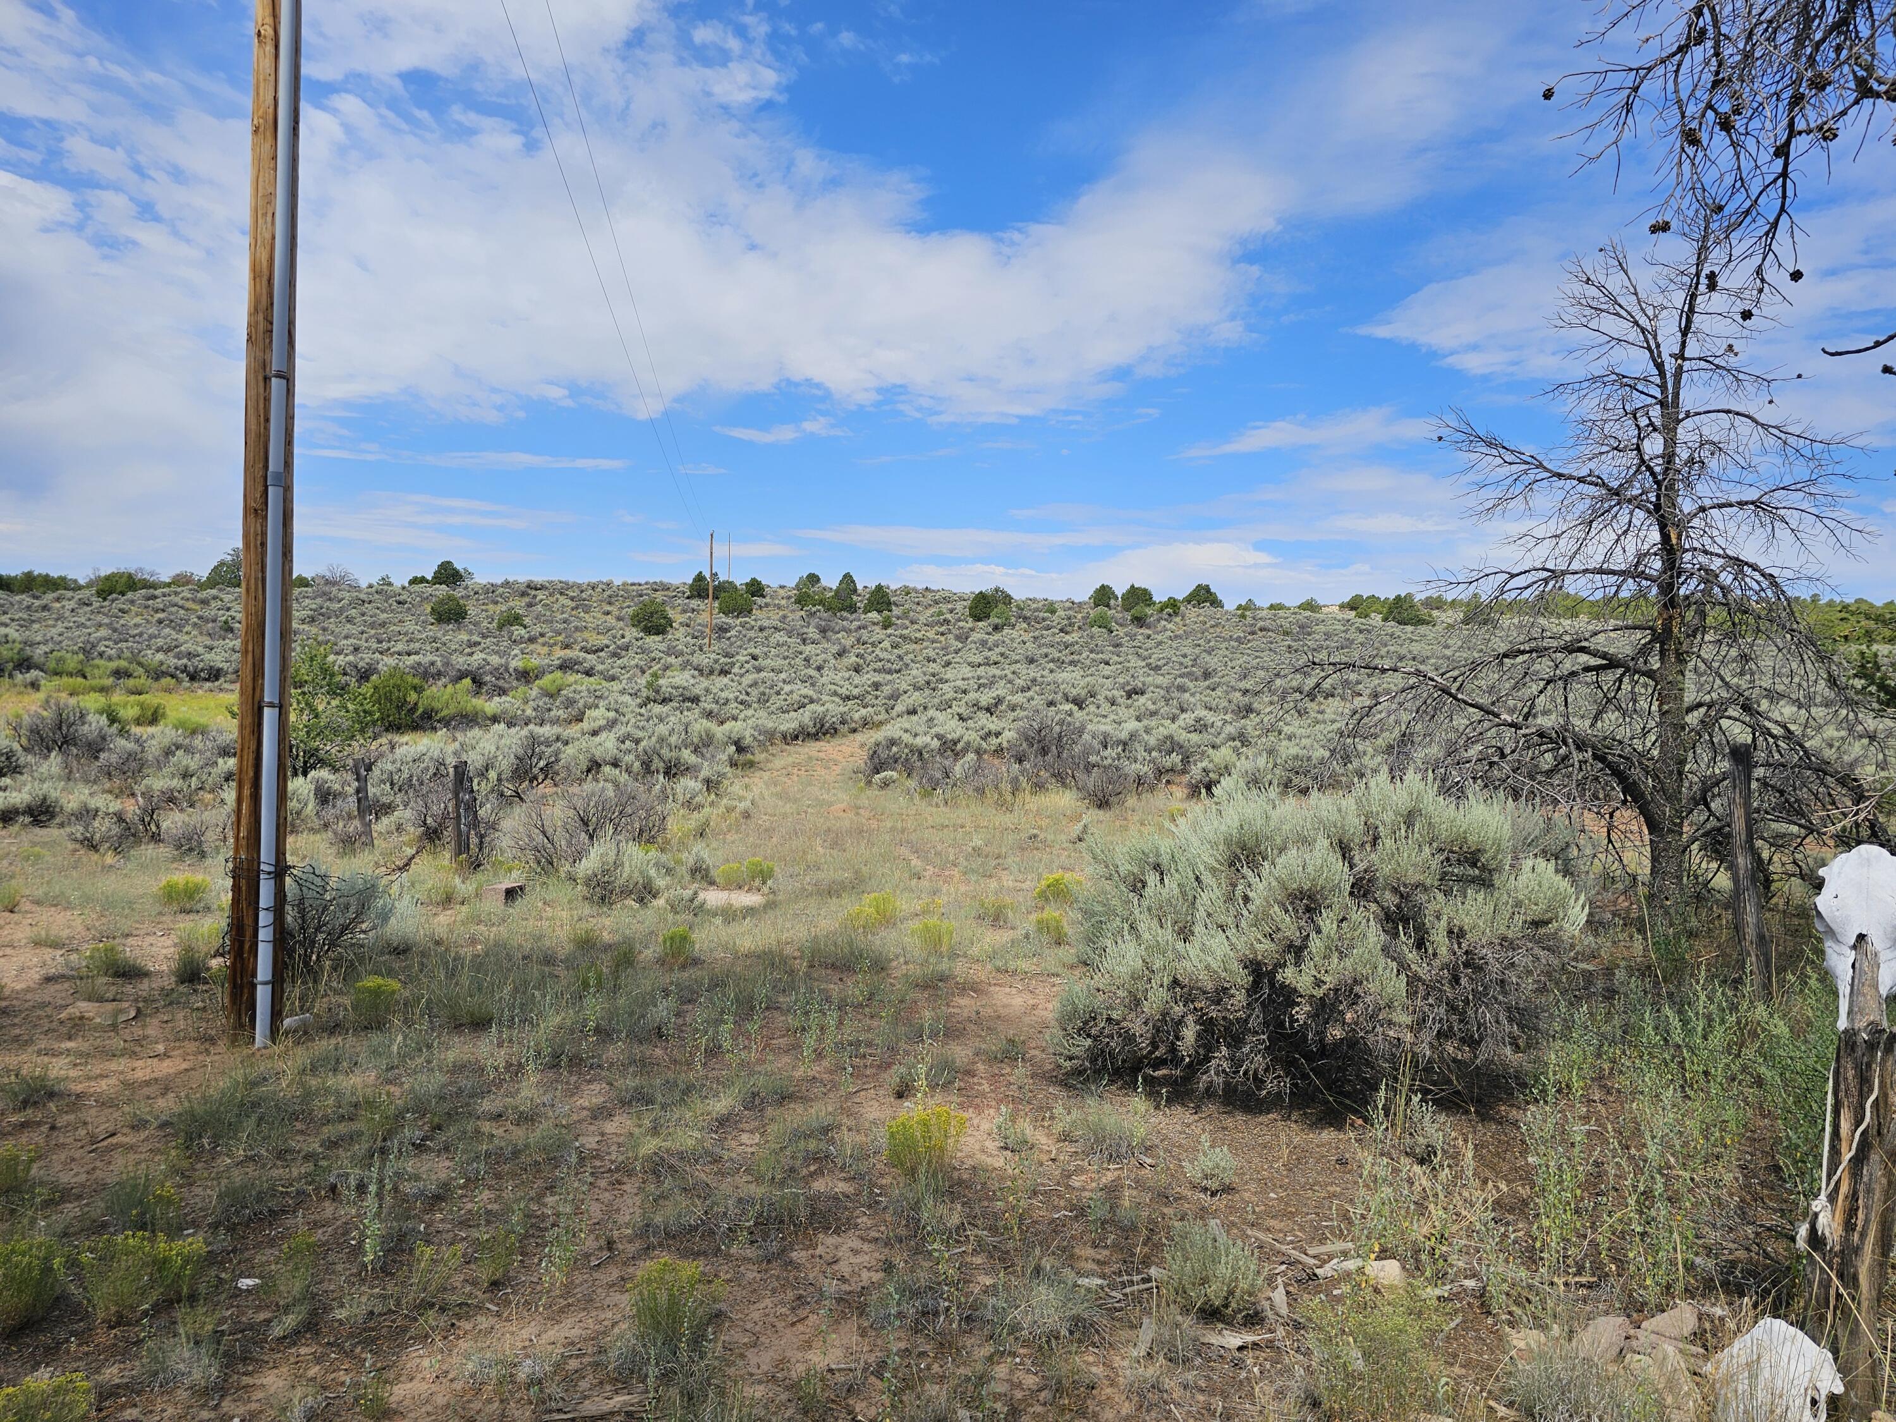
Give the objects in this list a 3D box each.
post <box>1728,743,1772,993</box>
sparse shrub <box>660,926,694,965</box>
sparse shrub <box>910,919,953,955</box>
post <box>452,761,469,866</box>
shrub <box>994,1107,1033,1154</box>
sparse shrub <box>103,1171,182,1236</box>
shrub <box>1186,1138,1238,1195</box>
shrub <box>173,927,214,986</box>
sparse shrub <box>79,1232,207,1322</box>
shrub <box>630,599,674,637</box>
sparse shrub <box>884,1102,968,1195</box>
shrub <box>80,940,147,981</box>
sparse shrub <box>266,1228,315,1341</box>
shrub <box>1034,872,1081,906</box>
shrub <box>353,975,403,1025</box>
[{"bbox_3d":[4.468,0.895,7.017,0.140,1.420,0.130,-5,1,0],"label":"post"},{"bbox_3d":[-1.675,1.450,7.783,0.210,0.230,0.200,1,1,0],"label":"sparse shrub"},{"bbox_3d":[-0.106,1.471,8.203,0.280,0.230,0.250,1,1,0],"label":"sparse shrub"},{"bbox_3d":[-4.801,1.013,12.392,0.140,1.080,0.140,1,1,0],"label":"post"},{"bbox_3d":[0.232,1.495,4.484,0.140,0.160,0.130,1,1,0],"label":"shrub"},{"bbox_3d":[-2.411,1.467,3.770,0.220,0.190,0.200,1,1,0],"label":"sparse shrub"},{"bbox_3d":[0.871,1.497,4.162,0.170,0.170,0.160,1,1,0],"label":"shrub"},{"bbox_3d":[-4.045,1.306,6.763,0.198,0.299,0.178,1,1,-31],"label":"shrub"},{"bbox_3d":[-2.080,1.442,3.258,0.271,0.193,0.244,1,1,-32],"label":"sparse shrub"},{"bbox_3d":[-22.500,-7.037,96.037,3.299,3.200,3.299,1,1,-13],"label":"shrub"},{"bbox_3d":[-0.069,1.422,4.126,0.277,0.279,0.249,1,1,-1],"label":"sparse shrub"},{"bbox_3d":[-4.564,1.348,6.891,0.311,0.193,0.280,1,1,-33],"label":"shrub"},{"bbox_3d":[-1.647,1.437,3.162,0.130,0.260,0.140,1,1,0],"label":"sparse shrub"},{"bbox_3d":[0.908,1.463,10.366,0.370,0.270,0.330,1,1,0],"label":"shrub"},{"bbox_3d":[-2.727,1.376,6.021,0.219,0.225,0.197,1,1,-24],"label":"shrub"}]

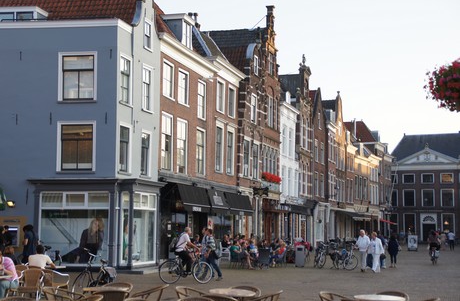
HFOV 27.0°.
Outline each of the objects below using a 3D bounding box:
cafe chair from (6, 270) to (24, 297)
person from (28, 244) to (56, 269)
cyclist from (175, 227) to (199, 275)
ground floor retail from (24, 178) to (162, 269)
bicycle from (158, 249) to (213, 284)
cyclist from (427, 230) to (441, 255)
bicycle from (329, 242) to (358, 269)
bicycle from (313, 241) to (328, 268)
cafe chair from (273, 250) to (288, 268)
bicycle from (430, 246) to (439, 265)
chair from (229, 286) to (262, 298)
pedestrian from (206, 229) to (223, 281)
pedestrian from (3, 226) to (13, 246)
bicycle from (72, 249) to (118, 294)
[{"bbox_3d":[-4.247,2.799,18.900,0.560,0.780,0.580,-4,-6,37],"label":"cafe chair"},{"bbox_3d":[-4.978,3.178,25.400,0.620,1.290,0.800,-1,-5,12],"label":"person"},{"bbox_3d":[-1.341,3.126,29.700,0.820,1.480,0.520,0,-5,-2],"label":"cyclist"},{"bbox_3d":[-5.701,3.203,40.581,4.500,3.800,3.900,-1,-5,9],"label":"ground floor retail"},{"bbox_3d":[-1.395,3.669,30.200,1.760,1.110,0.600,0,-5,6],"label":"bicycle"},{"bbox_3d":[10.438,4.855,49.000,0.600,1.460,0.780,-1,-5,16],"label":"cyclist"},{"bbox_3d":[4.983,4.706,42.000,1.750,1.100,0.600,-4,-7,43],"label":"bicycle"},{"bbox_3d":[4.266,4.995,45.100,0.600,1.100,1.750,2,-5,-16],"label":"bicycle"},{"bbox_3d":[2.320,4.950,43.700,0.620,0.880,0.580,1,-5,-6],"label":"cafe chair"},{"bbox_3d":[10.543,5.380,49.200,0.600,1.080,1.750,-1,-5,16],"label":"bicycle"},{"bbox_3d":[0.220,2.388,14.000,0.560,0.780,0.580,-1,-5,11],"label":"chair"},{"bbox_3d":[-0.576,3.571,32.800,0.680,1.780,0.520,-1,-5,9],"label":"pedestrian"},{"bbox_3d":[-8.427,3.774,36.200,0.500,1.780,0.420,0,-5,6],"label":"pedestrian"},{"bbox_3d":[-3.293,3.056,23.300,0.600,1.130,1.780,-3,-6,33],"label":"bicycle"}]

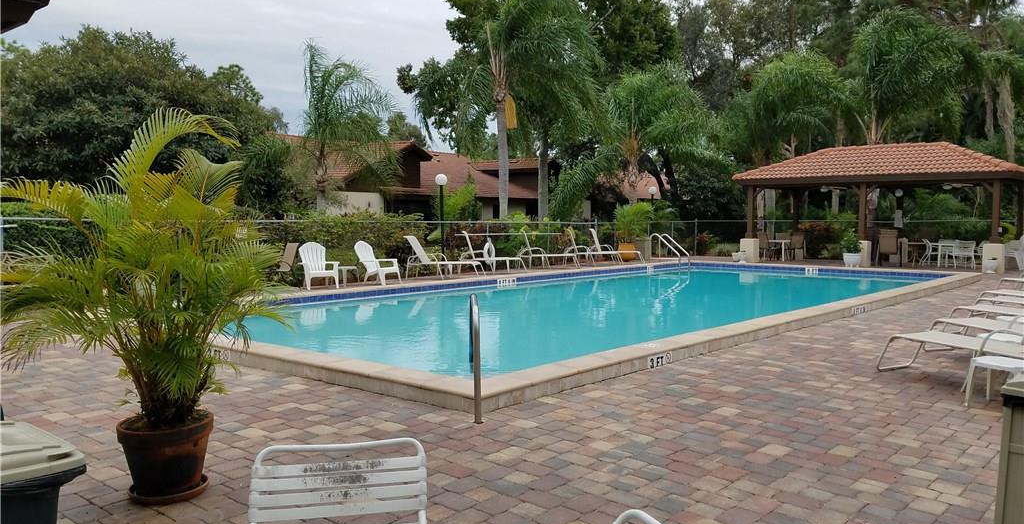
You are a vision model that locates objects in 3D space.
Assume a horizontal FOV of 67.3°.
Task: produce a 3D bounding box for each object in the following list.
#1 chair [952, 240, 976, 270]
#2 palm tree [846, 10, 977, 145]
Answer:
[{"bbox_3d":[12.297,-0.207,20.900,0.570,0.810,0.620,1,3,18],"label":"chair"},{"bbox_3d":[14.730,-4.812,28.500,4.500,9.100,4.500,0,3,0],"label":"palm tree"}]

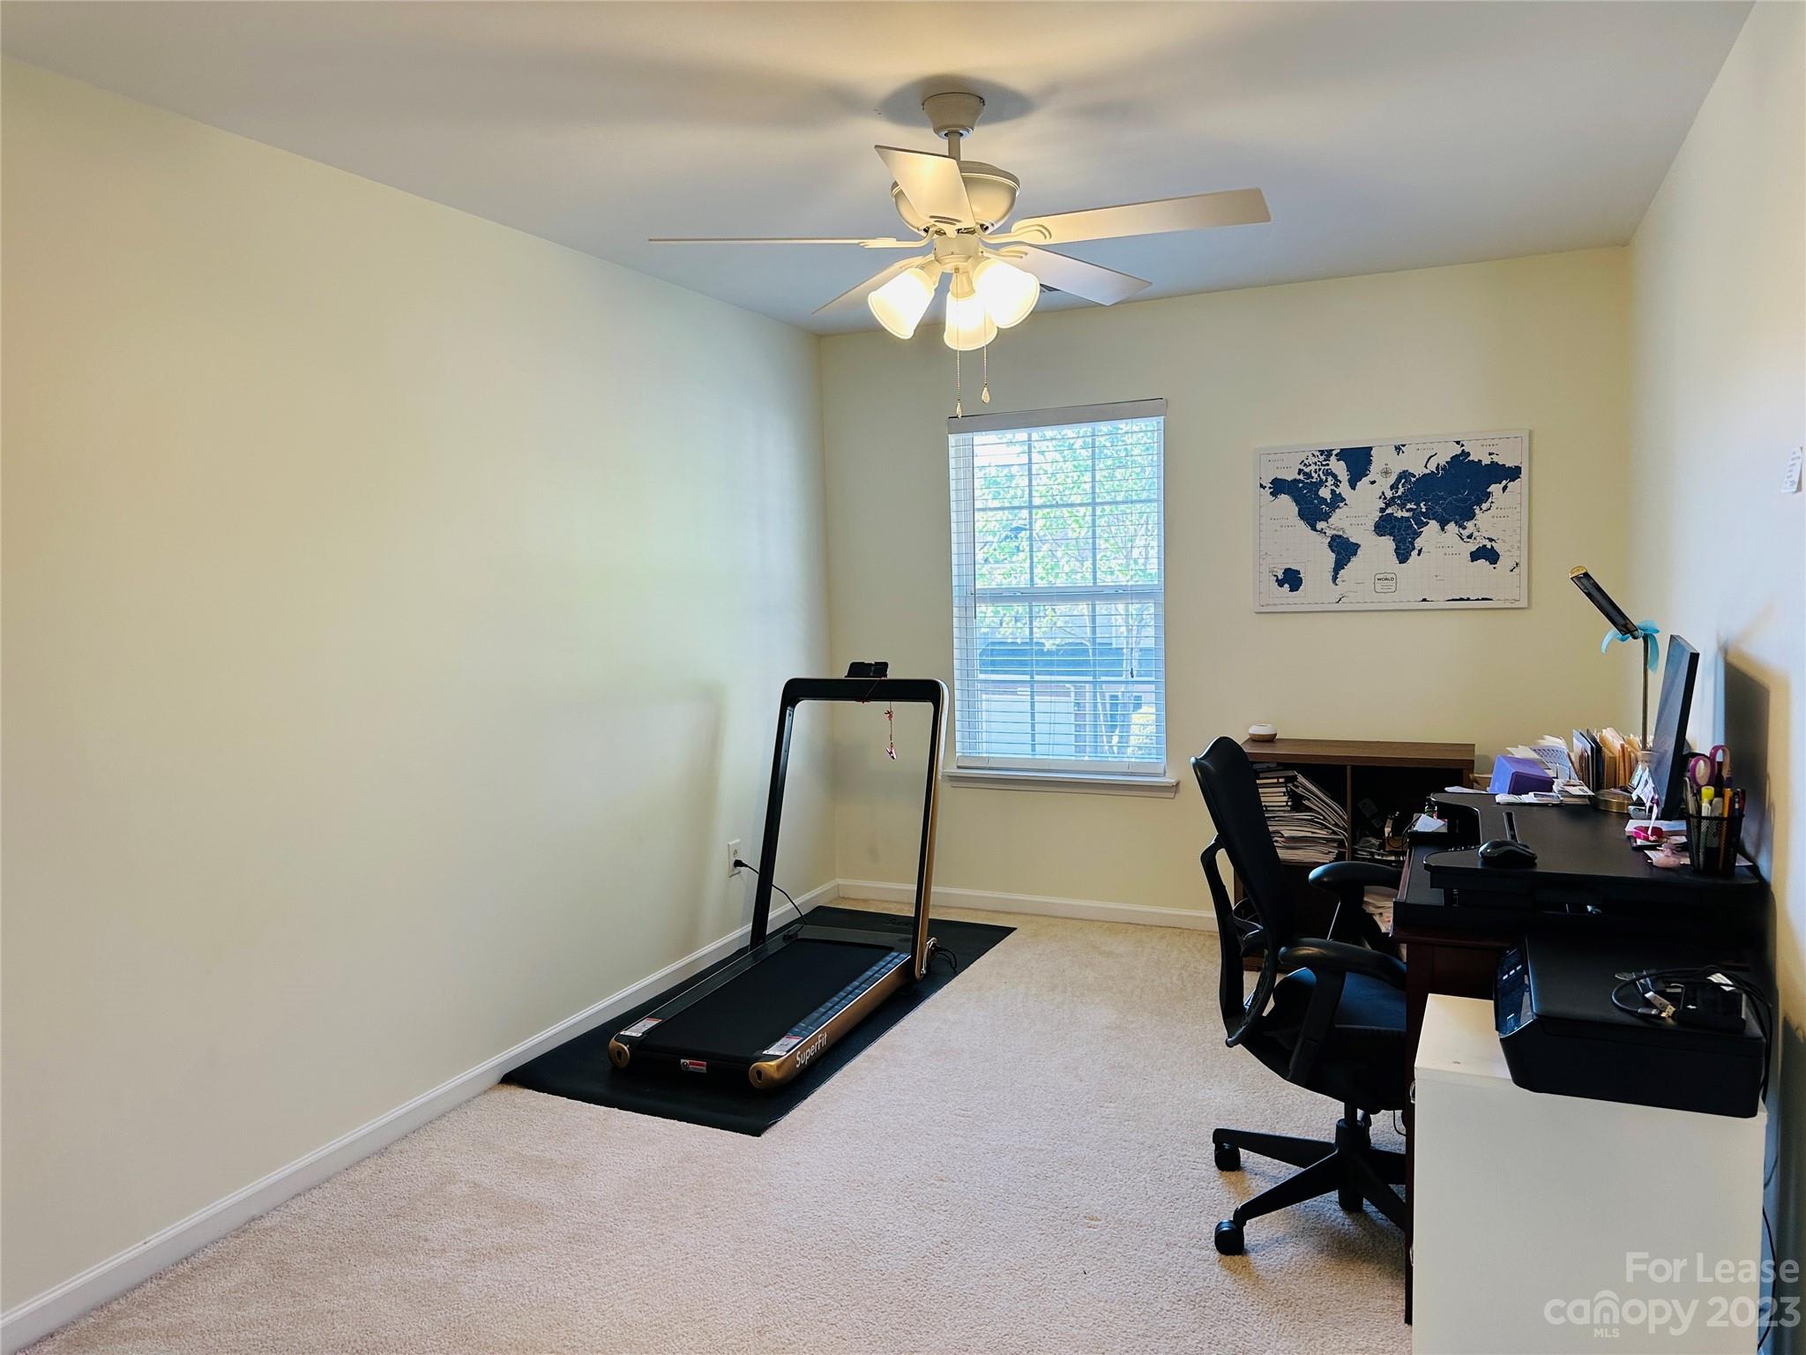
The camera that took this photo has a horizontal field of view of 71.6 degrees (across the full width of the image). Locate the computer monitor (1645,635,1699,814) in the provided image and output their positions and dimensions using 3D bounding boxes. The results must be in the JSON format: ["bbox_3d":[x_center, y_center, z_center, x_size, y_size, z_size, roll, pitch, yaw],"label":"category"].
[{"bbox_3d":[1.627,0.109,2.660,0.160,0.360,0.545,1,5,28],"label":"computer monitor"}]

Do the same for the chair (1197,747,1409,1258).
[{"bbox_3d":[0.952,0.664,2.656,0.660,1.060,0.700,1,5,26],"label":"chair"}]

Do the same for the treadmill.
[{"bbox_3d":[-0.396,0.553,4.130,0.690,1.090,1.290,1,5,24],"label":"treadmill"}]

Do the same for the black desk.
[{"bbox_3d":[1.415,0.736,2.737,0.590,0.875,1.200,1,5,24],"label":"black desk"}]

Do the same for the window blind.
[{"bbox_3d":[0.618,-0.337,5.041,0.888,1.457,0.065,1,5,24],"label":"window blind"}]

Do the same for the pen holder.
[{"bbox_3d":[1.414,0.291,2.190,0.082,0.100,0.082,1,5,24],"label":"pen holder"}]

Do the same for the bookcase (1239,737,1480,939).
[{"bbox_3d":[1.597,0.638,4.427,0.770,0.775,0.385,1,5,24],"label":"bookcase"}]

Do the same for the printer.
[{"bbox_3d":[1.123,0.536,1.986,0.345,0.117,0.440,1,5,24],"label":"printer"}]

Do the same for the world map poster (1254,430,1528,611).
[{"bbox_3d":[1.738,-0.547,4.501,0.912,0.610,0.025,1,5,24],"label":"world map poster"}]

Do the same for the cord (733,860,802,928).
[{"bbox_3d":[-0.509,0.826,4.733,0.230,0.260,0.150,1,5,24],"label":"cord"}]

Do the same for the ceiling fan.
[{"bbox_3d":[0.117,-0.974,2.747,1.310,0.550,1.310,1,5,24],"label":"ceiling fan"}]

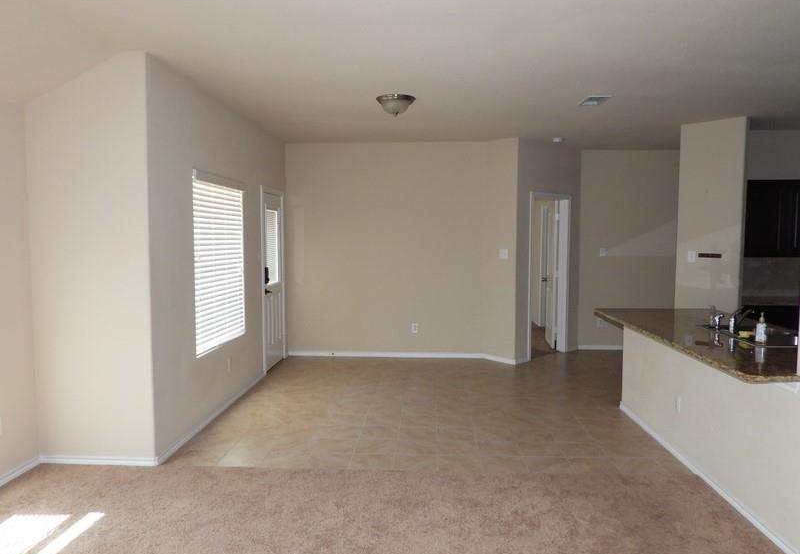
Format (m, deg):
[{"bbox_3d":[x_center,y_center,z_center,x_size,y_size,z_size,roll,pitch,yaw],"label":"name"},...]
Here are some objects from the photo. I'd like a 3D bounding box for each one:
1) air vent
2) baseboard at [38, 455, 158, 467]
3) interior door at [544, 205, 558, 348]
[{"bbox_3d":[1.723,-1.543,4.907,0.220,0.025,0.330,0,4,3],"label":"air vent"},{"bbox_3d":[-2.039,1.242,3.761,0.830,0.065,0.020,0,4,3],"label":"baseboard"},{"bbox_3d":[2.180,-0.027,7.983,0.040,2.030,0.730,0,4,5],"label":"interior door"}]

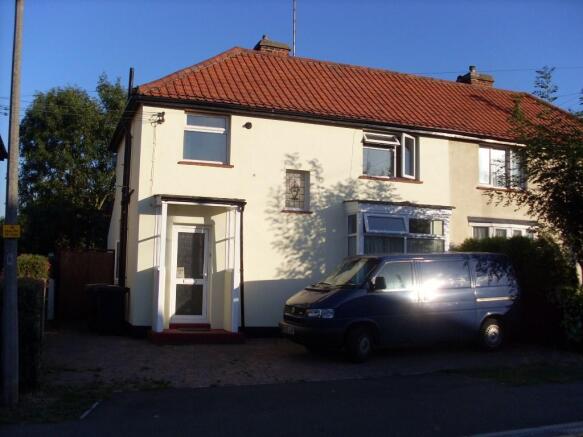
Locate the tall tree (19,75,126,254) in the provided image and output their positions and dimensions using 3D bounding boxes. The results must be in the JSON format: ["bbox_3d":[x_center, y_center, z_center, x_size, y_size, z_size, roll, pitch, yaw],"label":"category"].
[{"bbox_3d":[-8.817,-1.016,26.000,4.800,9.300,4.800,3,-6,-20],"label":"tall tree"}]

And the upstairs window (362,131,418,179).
[{"bbox_3d":[2.426,-1.514,15.537,1.528,1.122,0.220,3,-6,-20],"label":"upstairs window"}]

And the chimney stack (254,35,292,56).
[{"bbox_3d":[-0.571,-4.548,17.773,0.867,0.759,0.788,3,-6,-20],"label":"chimney stack"}]

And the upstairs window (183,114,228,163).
[{"bbox_3d":[-1.853,-1.741,14.008,1.063,1.129,0.140,3,-6,-20],"label":"upstairs window"}]

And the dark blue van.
[{"bbox_3d":[2.130,1.620,12.360,4.720,1.940,1.870,4,-6,-26],"label":"dark blue van"}]

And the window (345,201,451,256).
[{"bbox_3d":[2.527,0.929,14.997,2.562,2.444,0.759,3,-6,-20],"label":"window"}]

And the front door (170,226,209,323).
[{"bbox_3d":[-2.146,1.177,13.597,0.855,2.081,0.100,3,-6,-20],"label":"front door"}]

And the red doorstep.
[{"bbox_3d":[-1.983,2.386,12.876,1.833,0.197,1.182,3,-6,-20],"label":"red doorstep"}]

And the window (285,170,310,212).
[{"bbox_3d":[0.130,-0.647,14.651,0.619,0.875,0.140,3,-6,-20],"label":"window"}]

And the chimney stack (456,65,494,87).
[{"bbox_3d":[5.737,-4.215,20.122,0.887,0.808,0.788,3,-6,-20],"label":"chimney stack"}]

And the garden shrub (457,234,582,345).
[{"bbox_3d":[5.028,1.620,14.300,2.400,2.500,2.300,3,-6,-20],"label":"garden shrub"}]

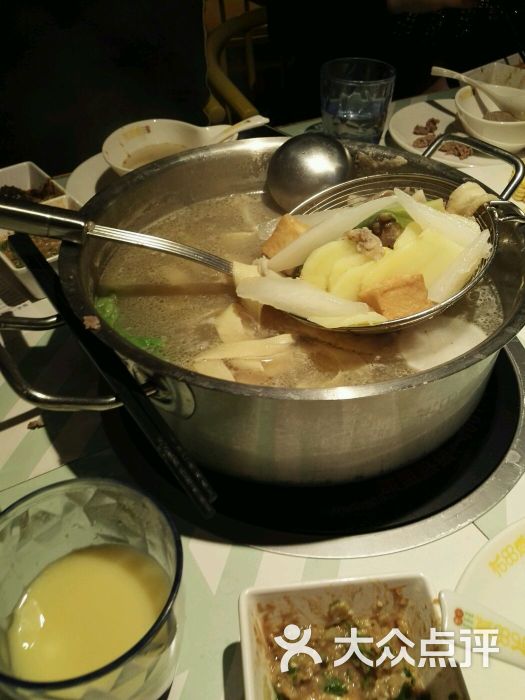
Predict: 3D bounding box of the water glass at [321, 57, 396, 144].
[{"bbox_3d":[0.108,-0.279,0.667,0.085,0.093,0.085,-1,43,1],"label":"water glass"}]

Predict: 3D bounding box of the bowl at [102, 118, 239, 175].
[{"bbox_3d":[-0.100,-0.204,0.619,0.146,0.050,0.130,-9,44,-8],"label":"bowl"}]

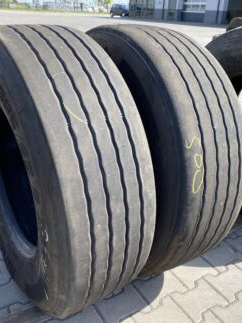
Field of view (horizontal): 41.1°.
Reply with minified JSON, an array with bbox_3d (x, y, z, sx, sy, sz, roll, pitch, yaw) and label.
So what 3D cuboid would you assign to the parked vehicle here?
[{"bbox_3d":[0.419,-20.030,42.848,1.780,1.570,4.250,-15,30,-31],"label":"parked vehicle"}]

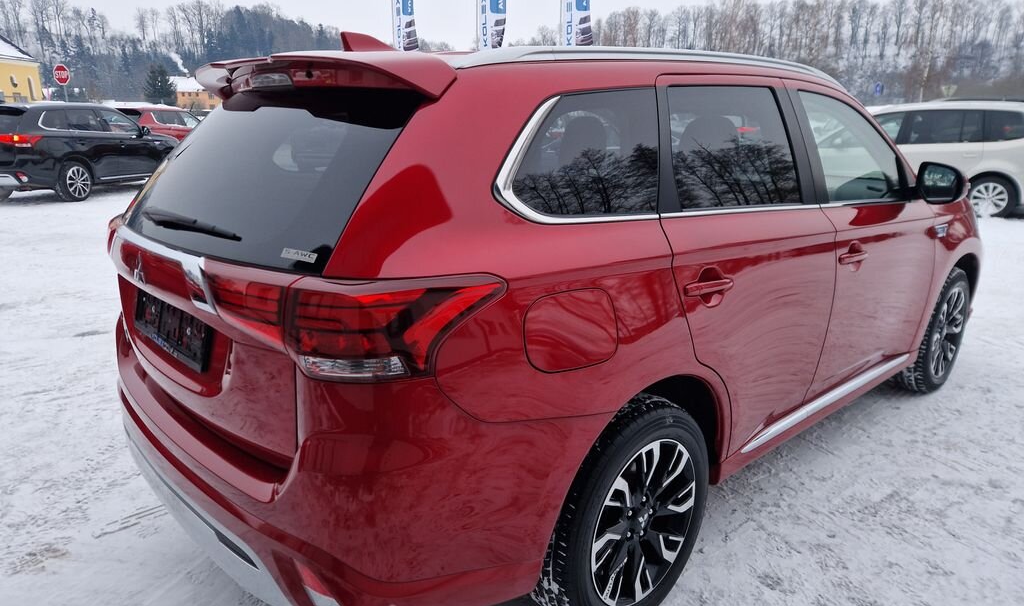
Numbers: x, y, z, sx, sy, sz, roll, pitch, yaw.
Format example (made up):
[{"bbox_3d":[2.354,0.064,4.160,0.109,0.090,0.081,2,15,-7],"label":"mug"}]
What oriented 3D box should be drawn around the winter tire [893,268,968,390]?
[{"bbox_3d":[2.285,0.141,3.739,0.700,0.700,0.225,-13,19,-41],"label":"winter tire"}]

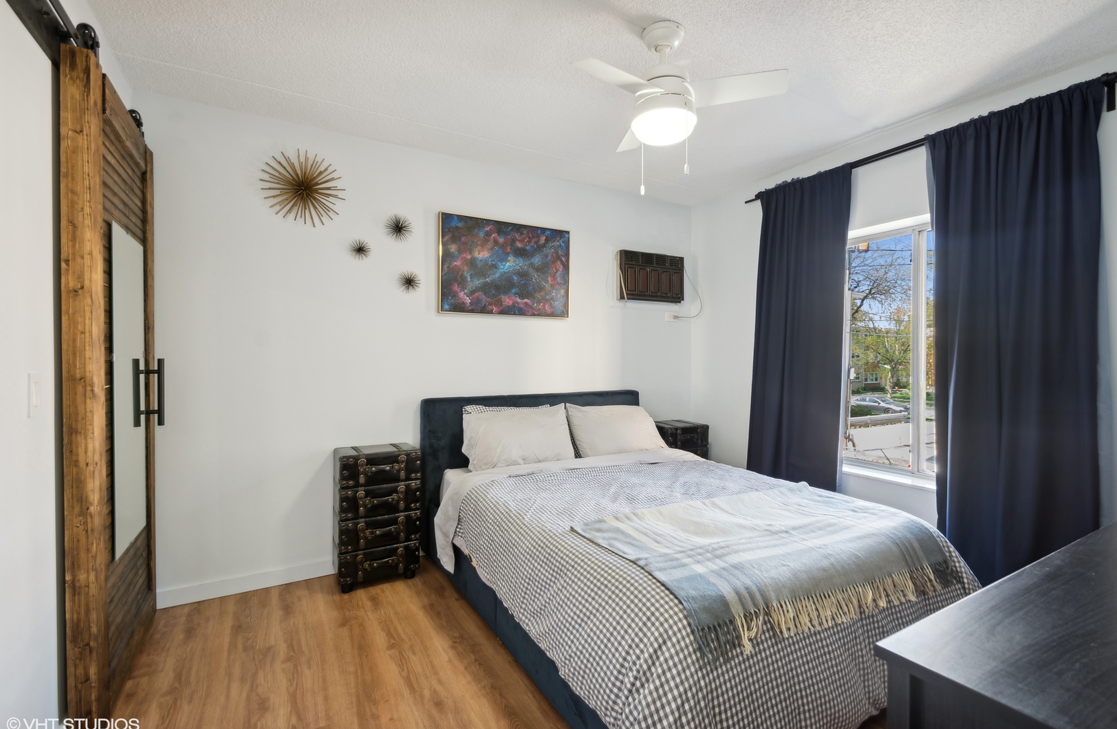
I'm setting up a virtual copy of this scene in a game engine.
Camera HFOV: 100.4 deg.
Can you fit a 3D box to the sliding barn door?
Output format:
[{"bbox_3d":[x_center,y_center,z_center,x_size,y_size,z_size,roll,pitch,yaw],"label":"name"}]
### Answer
[{"bbox_3d":[-1.700,0.090,1.798,0.070,2.143,0.828,0,1,-31],"label":"sliding barn door"}]

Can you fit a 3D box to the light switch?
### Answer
[{"bbox_3d":[-1.367,0.080,1.214,0.009,0.115,0.070,0,0,-32],"label":"light switch"}]

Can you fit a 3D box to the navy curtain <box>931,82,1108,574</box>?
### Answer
[{"bbox_3d":[2.058,-0.005,2.147,0.110,2.300,0.580,0,1,-32],"label":"navy curtain"}]

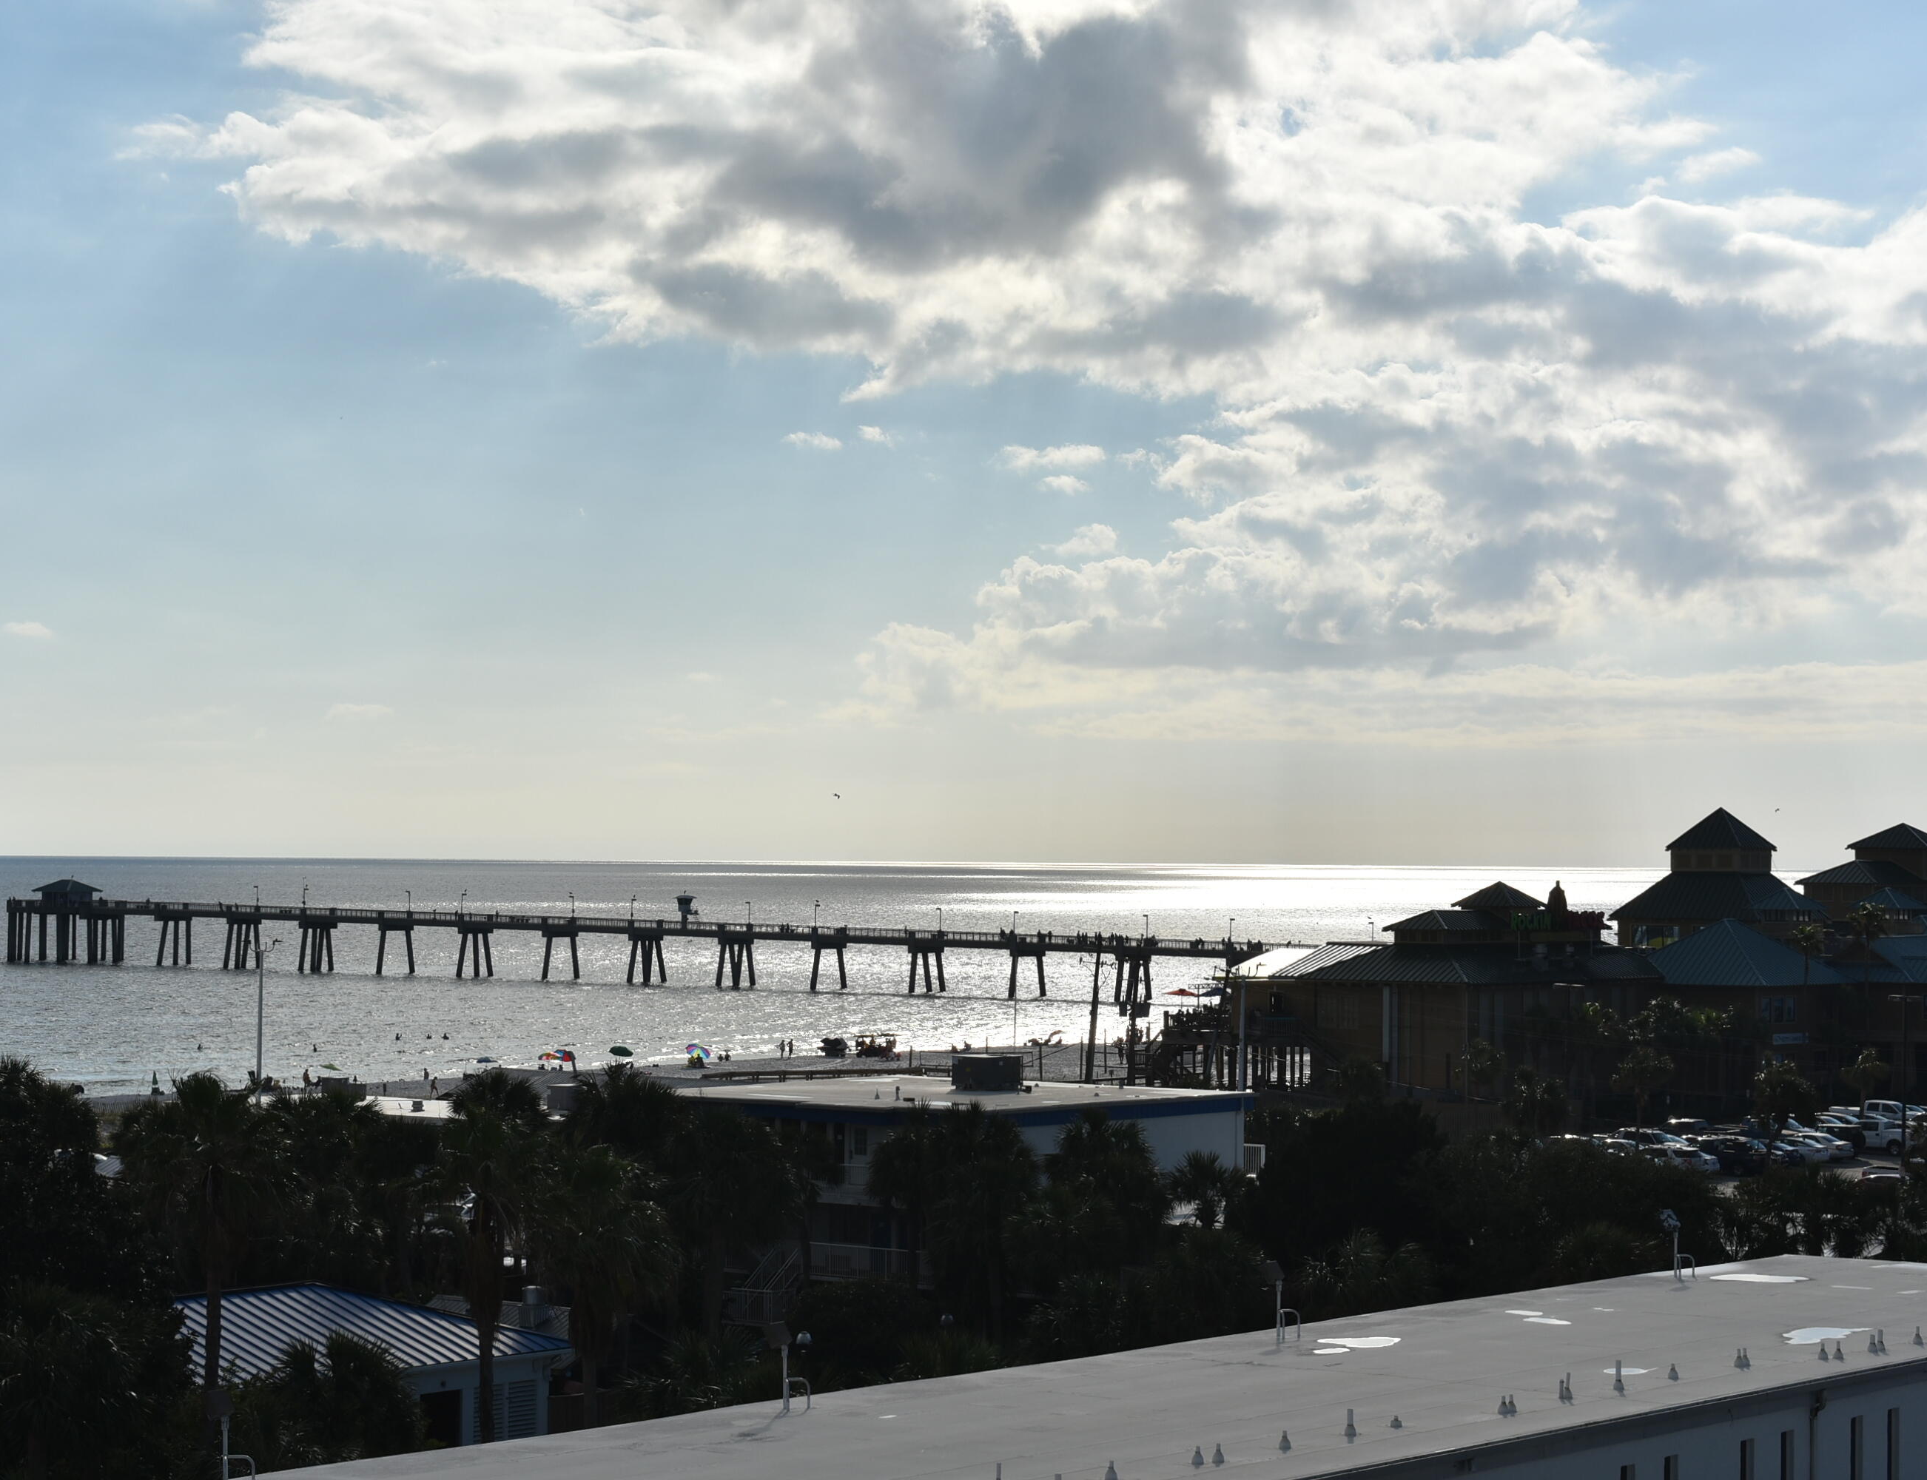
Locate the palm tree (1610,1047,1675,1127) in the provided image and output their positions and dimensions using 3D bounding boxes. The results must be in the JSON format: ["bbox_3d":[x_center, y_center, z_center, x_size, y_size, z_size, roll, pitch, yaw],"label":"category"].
[{"bbox_3d":[36.500,19.590,239.000,3.400,6.050,3.400,0,-1,0],"label":"palm tree"}]

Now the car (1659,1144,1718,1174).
[{"bbox_3d":[37.050,21.580,229.000,4.600,1.560,1.840,-1,-2,36],"label":"car"}]

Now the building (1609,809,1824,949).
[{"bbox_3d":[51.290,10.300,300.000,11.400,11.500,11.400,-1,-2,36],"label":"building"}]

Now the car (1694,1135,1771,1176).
[{"bbox_3d":[39.212,21.601,230.116,4.800,1.870,1.920,-1,-2,34],"label":"car"}]

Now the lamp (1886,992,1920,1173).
[{"bbox_3d":[49.847,18.293,235.000,1.950,9.893,0.500,-1,-2,41],"label":"lamp"}]

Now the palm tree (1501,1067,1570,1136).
[{"bbox_3d":[32.233,20.643,249.940,3.300,4.700,3.300,0,-1,7],"label":"palm tree"}]

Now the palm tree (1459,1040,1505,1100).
[{"bbox_3d":[29.160,19.820,249.000,2.800,6.000,2.800,0,-1,0],"label":"palm tree"}]

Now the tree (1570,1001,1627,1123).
[{"bbox_3d":[38.937,19.839,271.904,3.400,7.520,3.400,0,-1,8],"label":"tree"}]

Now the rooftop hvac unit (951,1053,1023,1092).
[{"bbox_3d":[0.805,11.802,157.818,1.560,1.260,2.000,-1,-2,37],"label":"rooftop hvac unit"}]

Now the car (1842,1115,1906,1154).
[{"bbox_3d":[50.464,22.091,246.386,5.400,1.870,1.950,-1,-2,34],"label":"car"}]

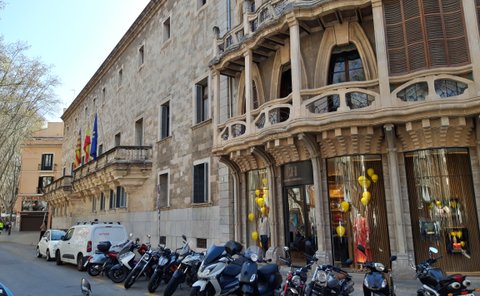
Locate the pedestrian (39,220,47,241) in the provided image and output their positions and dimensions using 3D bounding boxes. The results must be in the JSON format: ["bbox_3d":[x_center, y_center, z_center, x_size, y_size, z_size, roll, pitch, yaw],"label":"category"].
[{"bbox_3d":[-15.101,6.433,27.607,0.500,1.680,0.350,8,-14,-35],"label":"pedestrian"}]

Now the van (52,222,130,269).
[{"bbox_3d":[-6.940,4.461,16.692,1.900,1.880,4.400,10,-15,-44],"label":"van"}]

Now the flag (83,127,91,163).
[{"bbox_3d":[-12.232,-0.279,28.728,0.600,3.100,0.250,5,-12,-31],"label":"flag"}]

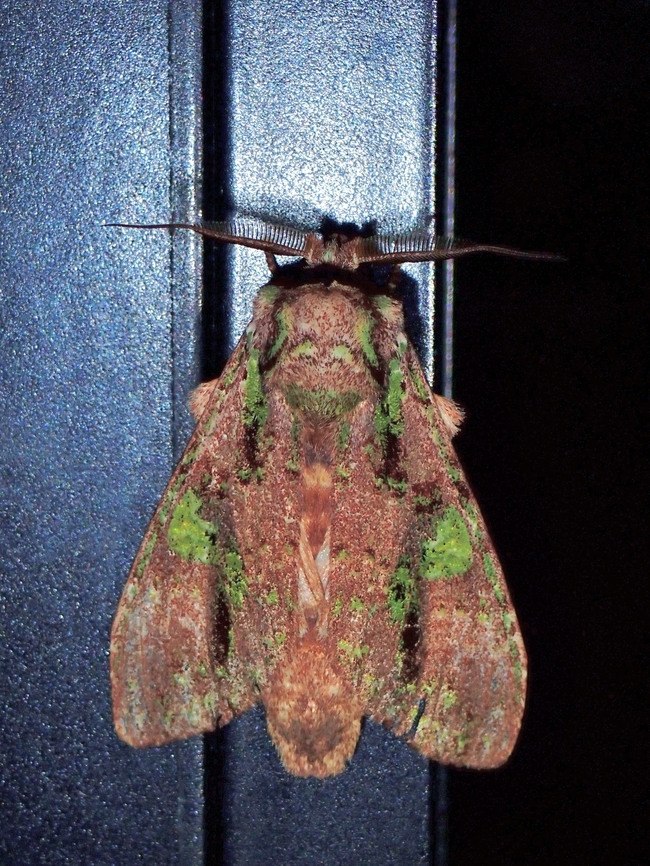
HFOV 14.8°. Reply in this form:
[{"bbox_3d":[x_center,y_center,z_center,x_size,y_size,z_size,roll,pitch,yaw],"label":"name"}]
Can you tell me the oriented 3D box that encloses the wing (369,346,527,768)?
[{"bbox_3d":[0.007,0.007,0.150,0.010,0.026,0.005,-8,0,-15],"label":"wing"}]

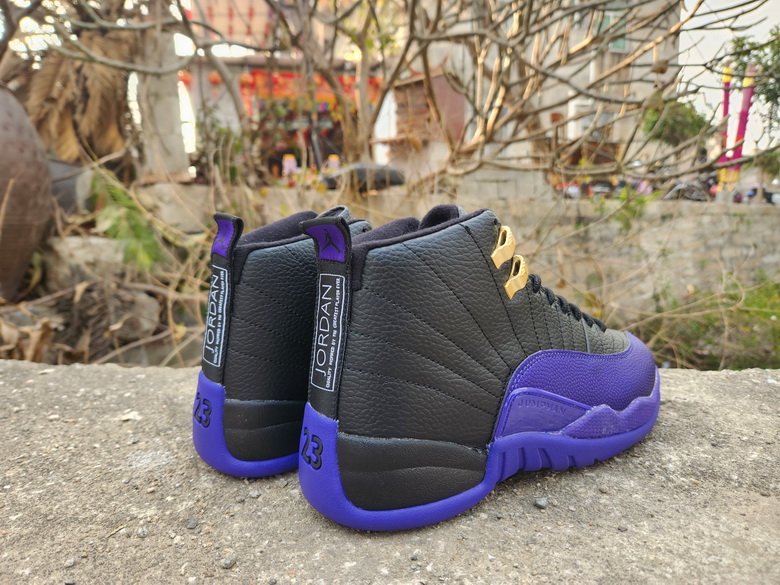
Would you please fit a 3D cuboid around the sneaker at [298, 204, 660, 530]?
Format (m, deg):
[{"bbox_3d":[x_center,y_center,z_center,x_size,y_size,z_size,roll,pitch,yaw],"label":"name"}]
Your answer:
[{"bbox_3d":[0.079,0.030,0.370,0.300,0.185,0.108,-6,11,-32],"label":"sneaker"}]

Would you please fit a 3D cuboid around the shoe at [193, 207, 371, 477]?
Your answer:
[{"bbox_3d":[-0.004,0.023,0.426,0.300,0.185,0.108,-7,11,-34],"label":"shoe"}]

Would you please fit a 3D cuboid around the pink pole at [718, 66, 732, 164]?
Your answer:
[{"bbox_3d":[11.790,-6.206,18.243,0.250,3.316,0.250,4,11,32],"label":"pink pole"}]

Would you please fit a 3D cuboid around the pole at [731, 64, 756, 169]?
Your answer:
[{"bbox_3d":[12.110,-5.996,17.735,0.365,3.421,0.365,7,11,32],"label":"pole"}]

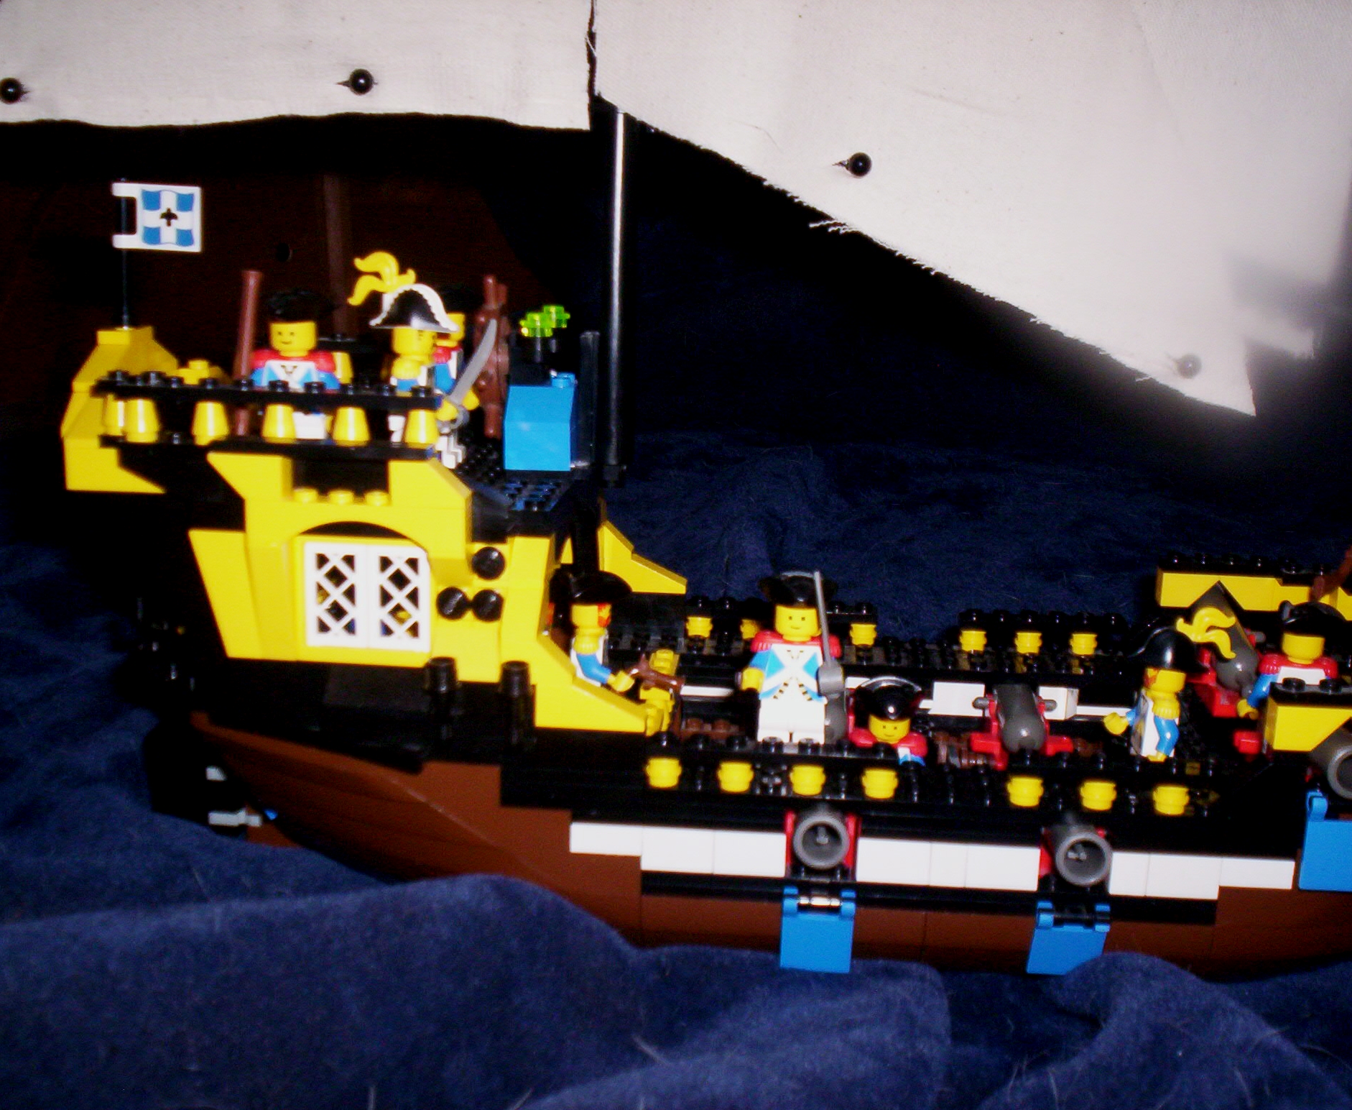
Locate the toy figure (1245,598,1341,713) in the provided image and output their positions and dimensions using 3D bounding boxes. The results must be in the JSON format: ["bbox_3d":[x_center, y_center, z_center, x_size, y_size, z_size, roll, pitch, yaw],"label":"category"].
[{"bbox_3d":[0.158,0.034,0.406,0.024,0.044,0.018,5,14,9],"label":"toy figure"}]

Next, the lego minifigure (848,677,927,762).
[{"bbox_3d":[0.055,0.055,0.409,0.023,0.043,0.018,3,14,4],"label":"lego minifigure"}]

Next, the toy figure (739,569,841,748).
[{"bbox_3d":[0.028,0.027,0.381,0.025,0.045,0.018,3,14,1],"label":"toy figure"}]

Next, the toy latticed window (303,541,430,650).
[{"bbox_3d":[-0.070,0.009,0.363,0.029,0.025,0.004,3,14,4],"label":"toy latticed window"}]

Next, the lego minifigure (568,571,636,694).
[{"bbox_3d":[-0.022,0.027,0.431,0.019,0.043,0.023,3,14,1],"label":"lego minifigure"}]

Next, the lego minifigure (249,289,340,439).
[{"bbox_3d":[-0.088,-0.038,0.365,0.022,0.043,0.018,2,13,-1],"label":"lego minifigure"}]

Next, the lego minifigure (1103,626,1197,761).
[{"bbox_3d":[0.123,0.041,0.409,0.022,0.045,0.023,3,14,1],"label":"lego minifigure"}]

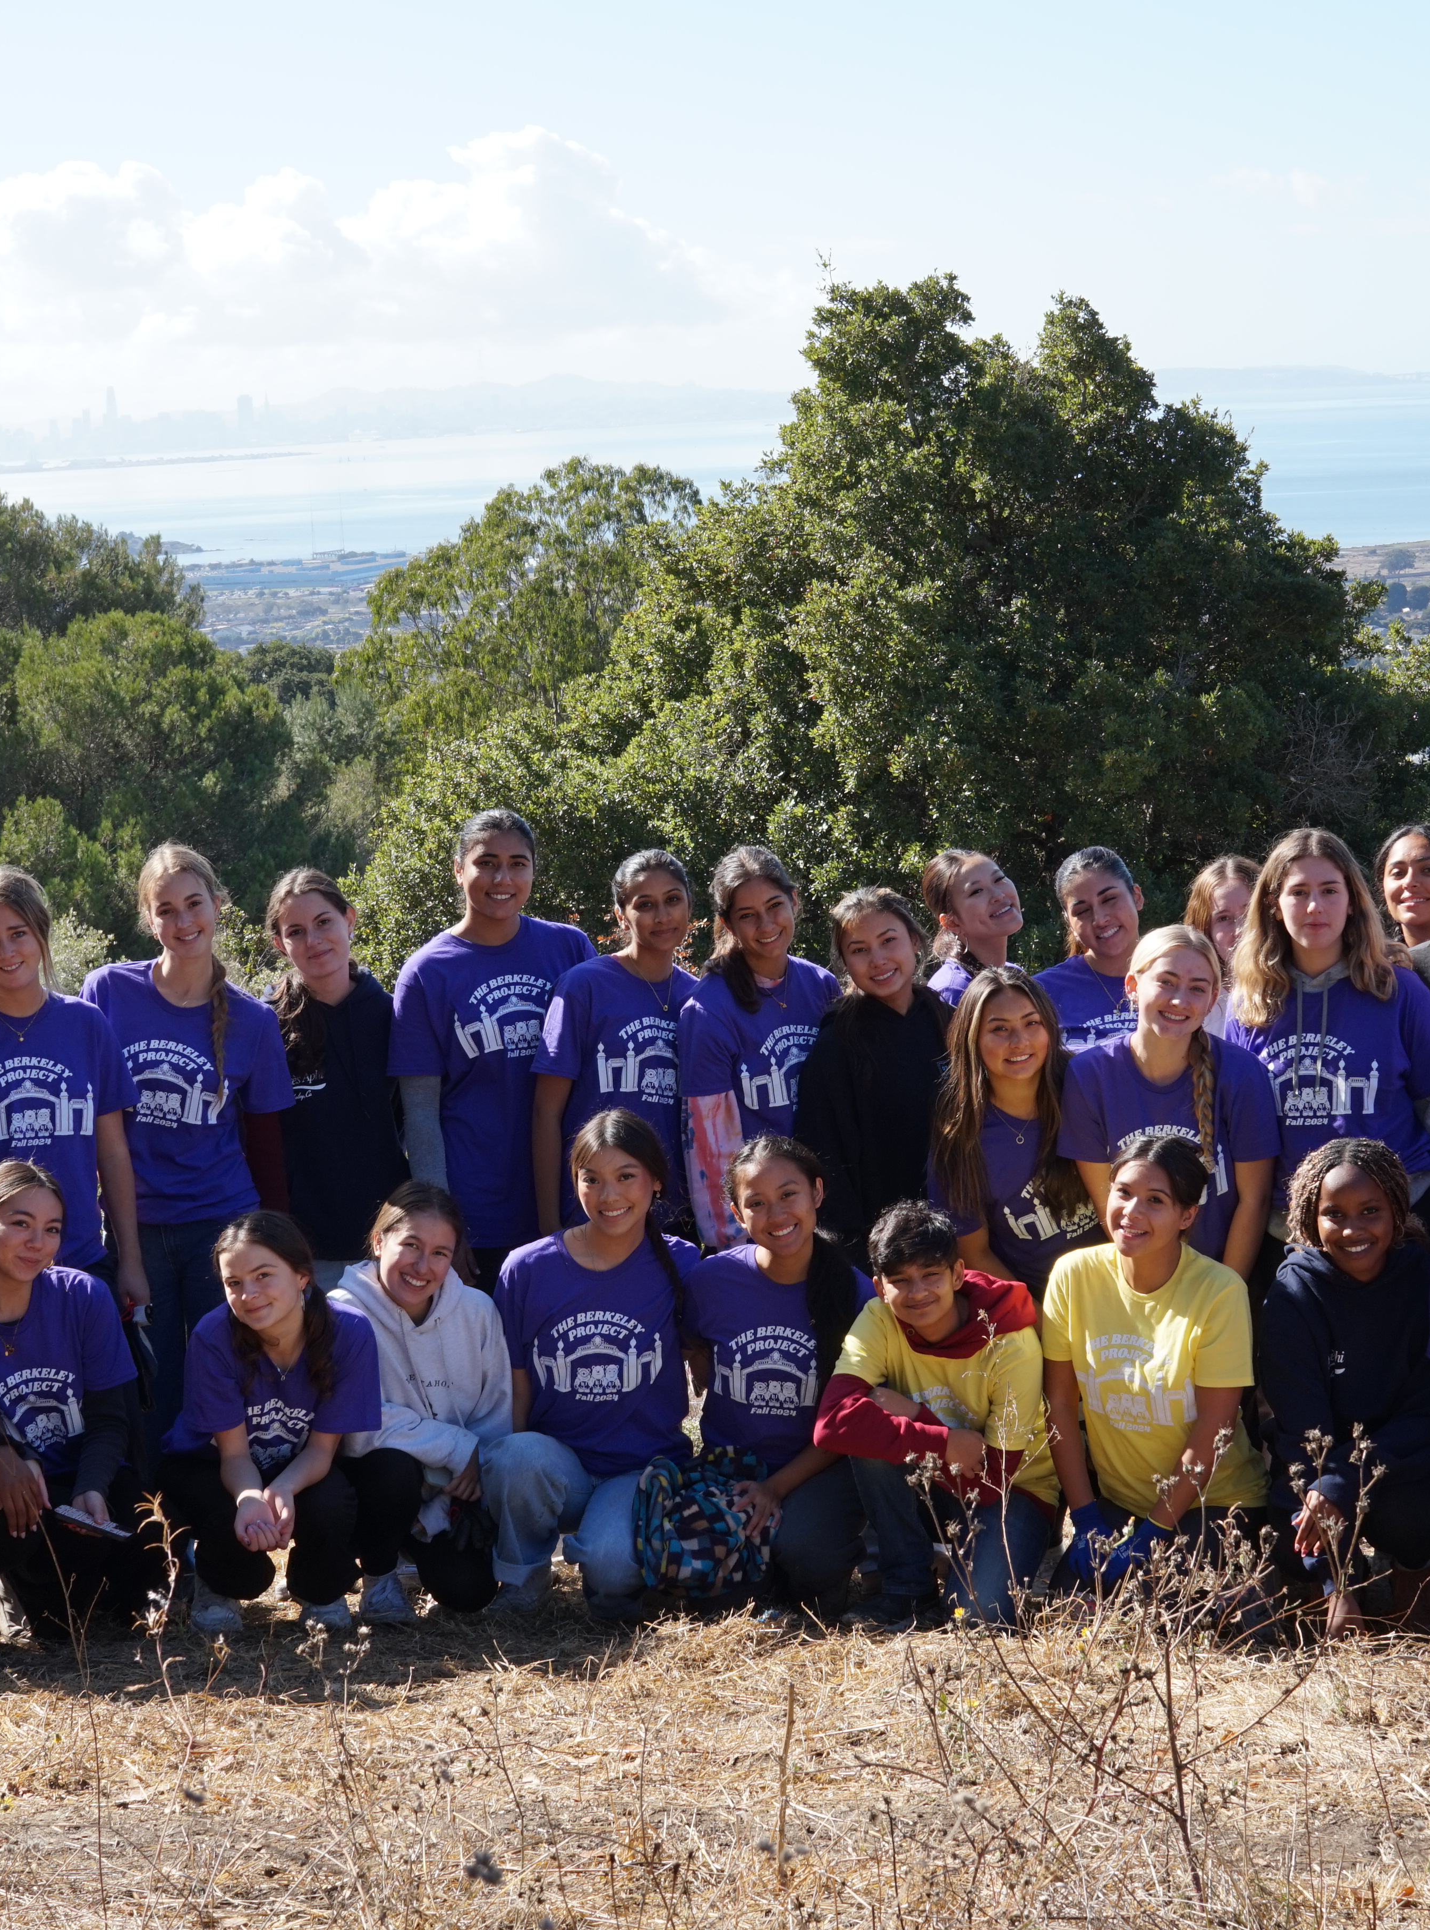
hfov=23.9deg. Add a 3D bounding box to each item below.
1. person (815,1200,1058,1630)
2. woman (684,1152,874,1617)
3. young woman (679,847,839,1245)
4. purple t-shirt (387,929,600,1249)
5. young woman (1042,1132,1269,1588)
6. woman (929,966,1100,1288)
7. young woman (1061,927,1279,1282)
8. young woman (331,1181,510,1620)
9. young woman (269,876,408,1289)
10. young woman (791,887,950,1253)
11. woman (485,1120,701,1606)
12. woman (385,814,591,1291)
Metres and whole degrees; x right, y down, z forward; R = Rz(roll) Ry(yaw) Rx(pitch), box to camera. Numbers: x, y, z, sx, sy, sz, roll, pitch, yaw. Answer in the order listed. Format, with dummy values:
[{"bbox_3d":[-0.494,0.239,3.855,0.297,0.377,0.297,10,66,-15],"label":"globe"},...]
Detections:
[{"bbox_3d":[0.451,0.876,6.889,0.480,0.820,0.620,0,10,15],"label":"person"},{"bbox_3d":[0.132,0.795,6.700,0.450,0.926,0.620,-3,10,0],"label":"woman"},{"bbox_3d":[0.108,0.520,7.415,0.460,1.576,0.320,-7,10,-21],"label":"young woman"},{"bbox_3d":[-0.465,0.264,7.350,0.490,0.740,0.270,-4,10,-10],"label":"purple t-shirt"},{"bbox_3d":[0.922,0.833,7.000,0.470,1.000,0.600,0,10,17],"label":"young woman"},{"bbox_3d":[0.664,0.657,7.150,0.500,1.330,0.450,-4,10,-5],"label":"woman"},{"bbox_3d":[0.957,0.600,7.069,0.460,1.375,0.480,-1,10,13],"label":"young woman"},{"bbox_3d":[-0.628,0.905,7.070,0.470,0.930,0.620,-3,10,-3],"label":"young woman"},{"bbox_3d":[-0.831,0.563,7.599,0.480,1.576,0.300,-4,10,-7],"label":"young woman"},{"bbox_3d":[0.351,0.592,7.330,0.480,1.540,0.330,-3,10,-2],"label":"young woman"},{"bbox_3d":[-0.249,0.793,7.028,0.460,1.002,0.660,-3,10,1],"label":"woman"},{"bbox_3d":[-0.457,0.489,7.593,0.500,1.688,0.300,-5,10,-15],"label":"woman"}]

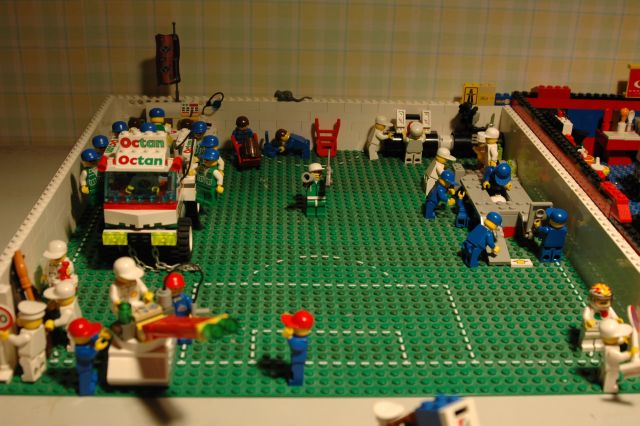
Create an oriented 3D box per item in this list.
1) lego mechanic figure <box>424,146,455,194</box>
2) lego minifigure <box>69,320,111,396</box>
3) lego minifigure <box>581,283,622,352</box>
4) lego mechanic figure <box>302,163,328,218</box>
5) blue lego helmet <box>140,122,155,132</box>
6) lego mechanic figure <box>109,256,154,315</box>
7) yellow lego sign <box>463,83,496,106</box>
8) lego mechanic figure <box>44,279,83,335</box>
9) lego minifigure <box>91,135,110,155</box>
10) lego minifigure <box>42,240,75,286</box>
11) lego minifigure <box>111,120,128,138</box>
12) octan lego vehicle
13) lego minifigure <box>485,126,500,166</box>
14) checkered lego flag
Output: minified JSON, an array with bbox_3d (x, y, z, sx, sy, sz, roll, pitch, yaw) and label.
[{"bbox_3d":[0.101,-0.032,0.684,0.025,0.040,0.022,-2,25,-9],"label":"lego mechanic figure"},{"bbox_3d":[-0.120,0.075,0.429,0.018,0.042,0.022,-2,25,-10],"label":"lego minifigure"},{"bbox_3d":[0.165,0.061,0.489,0.024,0.043,0.014,1,25,-3],"label":"lego minifigure"},{"bbox_3d":[-0.004,-0.017,0.641,0.023,0.043,0.016,-1,25,-7],"label":"lego mechanic figure"},{"bbox_3d":[-0.128,-0.061,0.603,0.011,0.009,0.016,9,26,15],"label":"blue lego helmet"},{"bbox_3d":[-0.114,0.048,0.489,0.024,0.043,0.018,-18,31,-37],"label":"lego mechanic figure"},{"bbox_3d":[0.150,-0.113,0.772,0.032,0.021,0.008,1,25,-3],"label":"yellow lego sign"},{"bbox_3d":[-0.145,0.058,0.465,0.021,0.043,0.022,1,24,-3],"label":"lego mechanic figure"},{"bbox_3d":[-0.162,-0.039,0.619,0.017,0.042,0.024,12,27,19],"label":"lego minifigure"},{"bbox_3d":[-0.163,0.037,0.508,0.024,0.042,0.017,13,27,22],"label":"lego minifigure"},{"bbox_3d":[-0.174,-0.058,0.715,0.015,0.043,0.022,14,28,24],"label":"lego minifigure"},{"bbox_3d":[-0.122,-0.025,0.591,0.062,0.091,0.128,1,25,-3],"label":"octan lego vehicle"},{"bbox_3d":[0.151,-0.057,0.737,0.017,0.042,0.023,5,25,6],"label":"lego minifigure"},{"bbox_3d":[-0.137,-0.136,0.737,0.021,0.071,0.007,1,25,-3],"label":"checkered lego flag"}]

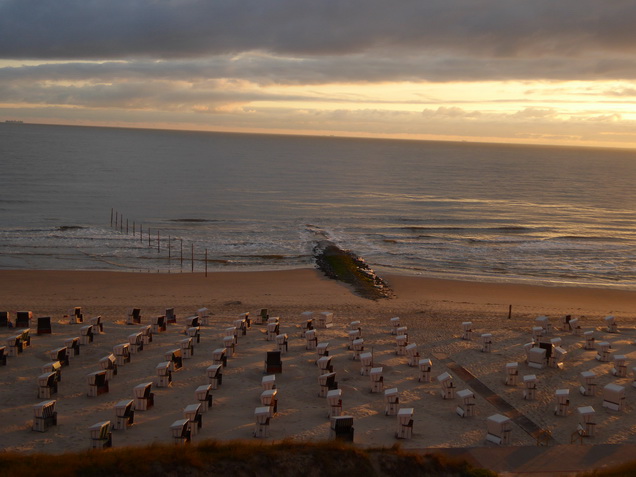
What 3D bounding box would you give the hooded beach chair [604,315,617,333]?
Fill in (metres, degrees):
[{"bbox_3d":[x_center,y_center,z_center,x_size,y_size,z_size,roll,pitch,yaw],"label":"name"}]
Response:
[{"bbox_3d":[32.666,9.576,90.221,1.000,1.550,1.200,3,7,6],"label":"hooded beach chair"}]

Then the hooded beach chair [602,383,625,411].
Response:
[{"bbox_3d":[21.682,11.656,59.195,0.951,1.620,1.210,-3,9,-37],"label":"hooded beach chair"}]

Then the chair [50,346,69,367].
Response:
[{"bbox_3d":[-21.004,9.726,65.813,0.950,1.600,1.200,5,8,18],"label":"chair"}]

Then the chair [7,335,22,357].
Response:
[{"bbox_3d":[-26.780,9.413,71.469,1.000,1.650,1.170,3,7,6],"label":"chair"}]

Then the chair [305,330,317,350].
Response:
[{"bbox_3d":[-0.568,9.201,73.953,0.930,1.590,1.220,3,7,6],"label":"chair"}]

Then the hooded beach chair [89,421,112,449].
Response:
[{"bbox_3d":[-12.473,11.356,46.327,0.930,1.590,1.220,4,7,10],"label":"hooded beach chair"}]

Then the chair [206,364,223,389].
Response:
[{"bbox_3d":[-7.649,10.424,60.915,0.900,1.570,1.170,4,8,13],"label":"chair"}]

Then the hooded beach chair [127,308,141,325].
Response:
[{"bbox_3d":[-19.105,8.079,83.824,0.950,1.500,1.200,6,8,27],"label":"hooded beach chair"}]

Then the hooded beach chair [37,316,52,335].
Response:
[{"bbox_3d":[-27.405,8.555,80.971,1.170,1.650,1.000,0,8,-18],"label":"hooded beach chair"}]

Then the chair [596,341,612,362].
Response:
[{"bbox_3d":[25.943,10.230,73.466,0.930,1.590,1.220,3,7,2],"label":"chair"}]

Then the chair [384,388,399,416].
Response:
[{"bbox_3d":[5.347,11.873,58.482,0.970,1.600,1.200,3,7,3],"label":"chair"}]

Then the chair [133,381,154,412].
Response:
[{"bbox_3d":[-11.849,10.715,55.157,0.950,1.600,1.200,4,7,13],"label":"chair"}]

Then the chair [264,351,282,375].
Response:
[{"bbox_3d":[-3.567,10.115,65.939,1.170,1.570,0.920,1,7,-12],"label":"chair"}]

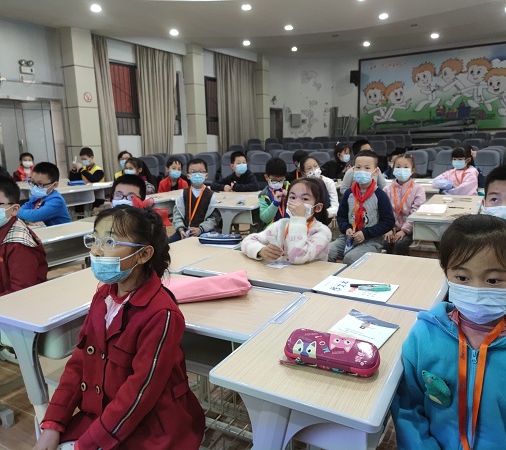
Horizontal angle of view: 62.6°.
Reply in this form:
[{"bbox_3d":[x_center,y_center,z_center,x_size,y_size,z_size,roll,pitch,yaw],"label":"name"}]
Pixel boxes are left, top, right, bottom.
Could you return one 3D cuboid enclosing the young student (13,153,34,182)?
[{"bbox_3d":[-2.941,-0.344,5.453,0.420,1.179,0.600,-5,12,-20],"label":"young student"}]

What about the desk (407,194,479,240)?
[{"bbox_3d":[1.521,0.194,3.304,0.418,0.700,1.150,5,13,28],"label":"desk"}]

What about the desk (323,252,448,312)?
[{"bbox_3d":[0.583,0.544,1.768,0.410,0.700,0.610,6,14,33],"label":"desk"}]

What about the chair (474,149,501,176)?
[{"bbox_3d":[3.558,-0.658,6.400,0.540,0.960,0.580,7,14,34],"label":"chair"}]

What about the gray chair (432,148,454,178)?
[{"bbox_3d":[3.094,-0.709,6.748,0.540,0.960,0.580,6,14,32],"label":"gray chair"}]

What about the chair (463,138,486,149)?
[{"bbox_3d":[4.586,-1.281,8.686,0.550,1.000,0.650,4,13,27],"label":"chair"}]

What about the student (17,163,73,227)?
[{"bbox_3d":[-1.378,0.118,2.817,0.540,1.060,0.420,-12,15,-41],"label":"student"}]

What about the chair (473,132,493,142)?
[{"bbox_3d":[5.915,-1.893,10.814,0.540,0.960,0.580,6,14,32],"label":"chair"}]

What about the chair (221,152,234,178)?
[{"bbox_3d":[-0.431,-0.861,8.069,0.540,1.082,0.620,1,11,10],"label":"chair"}]

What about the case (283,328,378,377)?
[{"bbox_3d":[0.193,0.309,1.021,0.230,0.056,0.110,5,13,28],"label":"case"}]

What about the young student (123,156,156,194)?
[{"bbox_3d":[-1.297,-0.165,4.527,0.600,1.120,0.400,-12,16,-40],"label":"young student"}]

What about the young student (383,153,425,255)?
[{"bbox_3d":[1.087,0.069,3.095,0.390,1.155,0.600,3,12,20],"label":"young student"}]

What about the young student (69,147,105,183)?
[{"bbox_3d":[-1.957,-0.309,4.922,0.420,1.180,0.600,6,14,33],"label":"young student"}]

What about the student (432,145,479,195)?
[{"bbox_3d":[1.991,-0.171,4.013,0.450,1.130,0.600,4,13,23],"label":"student"}]

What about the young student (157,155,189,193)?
[{"bbox_3d":[-0.771,-0.121,4.256,0.430,1.110,0.600,-3,12,-6],"label":"young student"}]

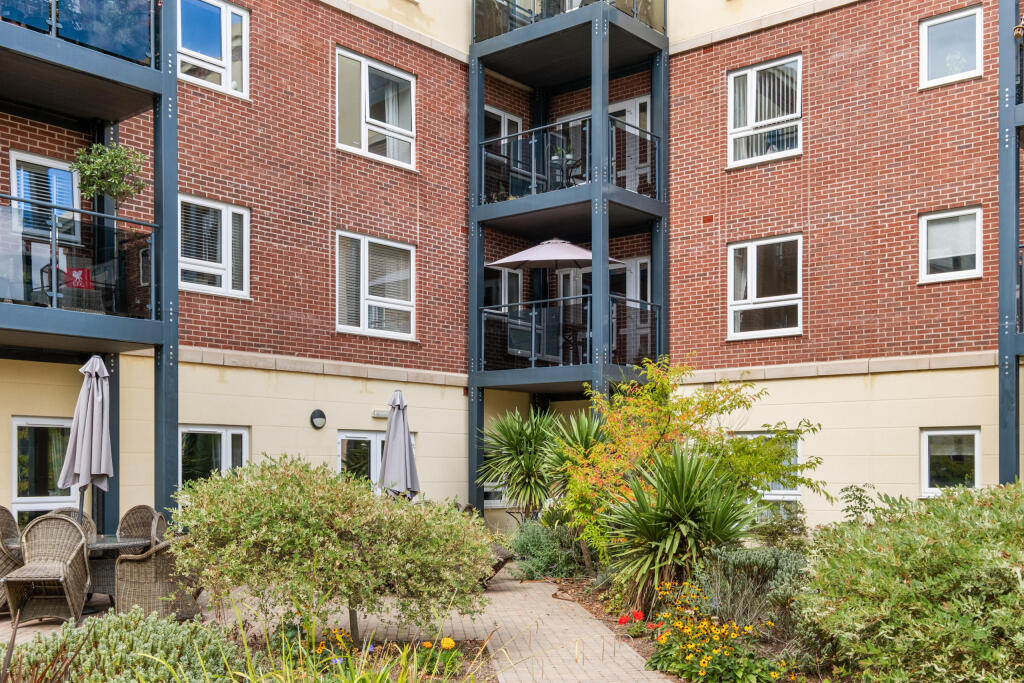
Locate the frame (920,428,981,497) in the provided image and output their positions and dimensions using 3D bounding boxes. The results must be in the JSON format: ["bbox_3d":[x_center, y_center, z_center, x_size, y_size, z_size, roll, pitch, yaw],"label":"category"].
[{"bbox_3d":[6.382,1.786,14.870,0.830,1.010,0.110,-3,-4,38],"label":"frame"}]

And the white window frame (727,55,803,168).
[{"bbox_3d":[4.130,-3.750,16.780,1.310,1.630,0.100,-3,-5,39],"label":"white window frame"}]

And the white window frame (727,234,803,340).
[{"bbox_3d":[4.153,-0.876,16.778,1.293,1.630,0.120,-3,-4,40],"label":"white window frame"}]

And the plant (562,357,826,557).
[{"bbox_3d":[1.942,1.380,11.400,2.650,2.400,2.300,0,-3,0],"label":"plant"}]

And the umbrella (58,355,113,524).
[{"bbox_3d":[-4.670,1.540,11.250,0.600,2.700,0.580,6,-3,-17],"label":"umbrella"}]

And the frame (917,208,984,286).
[{"bbox_3d":[6.401,-1.383,14.931,0.884,1.015,0.120,-3,-4,40],"label":"frame"}]

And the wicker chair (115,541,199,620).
[{"bbox_3d":[-3.471,2.296,10.200,0.670,0.890,0.620,0,-3,7],"label":"wicker chair"}]

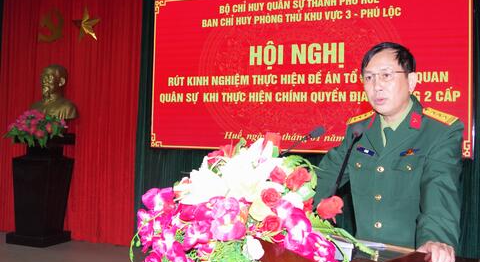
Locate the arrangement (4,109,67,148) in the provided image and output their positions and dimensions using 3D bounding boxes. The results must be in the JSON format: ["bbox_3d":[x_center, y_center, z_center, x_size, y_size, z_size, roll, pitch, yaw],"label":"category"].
[{"bbox_3d":[-2.409,-0.038,4.795,0.580,0.410,0.380,1,-1,17],"label":"arrangement"}]

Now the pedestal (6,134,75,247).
[{"bbox_3d":[-2.376,0.680,4.940,0.520,1.260,0.460,1,-1,17],"label":"pedestal"}]

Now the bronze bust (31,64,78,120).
[{"bbox_3d":[-2.327,-0.379,5.037,0.570,0.740,0.360,1,-1,17],"label":"bronze bust"}]

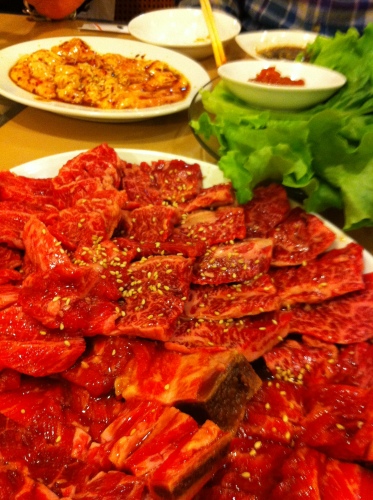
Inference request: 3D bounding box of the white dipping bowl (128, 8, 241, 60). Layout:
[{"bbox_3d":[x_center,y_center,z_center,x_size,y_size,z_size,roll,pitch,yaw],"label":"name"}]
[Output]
[{"bbox_3d":[-0.002,-0.279,0.672,0.146,0.036,0.146,1,42,-1],"label":"white dipping bowl"}]

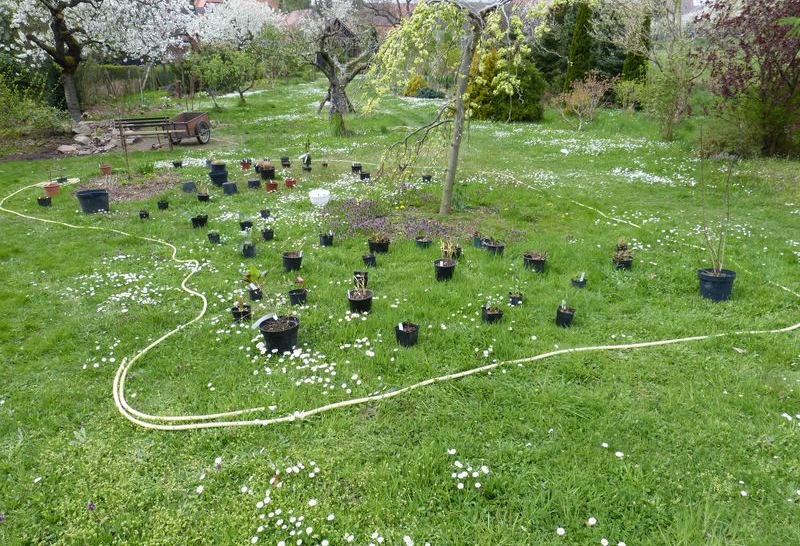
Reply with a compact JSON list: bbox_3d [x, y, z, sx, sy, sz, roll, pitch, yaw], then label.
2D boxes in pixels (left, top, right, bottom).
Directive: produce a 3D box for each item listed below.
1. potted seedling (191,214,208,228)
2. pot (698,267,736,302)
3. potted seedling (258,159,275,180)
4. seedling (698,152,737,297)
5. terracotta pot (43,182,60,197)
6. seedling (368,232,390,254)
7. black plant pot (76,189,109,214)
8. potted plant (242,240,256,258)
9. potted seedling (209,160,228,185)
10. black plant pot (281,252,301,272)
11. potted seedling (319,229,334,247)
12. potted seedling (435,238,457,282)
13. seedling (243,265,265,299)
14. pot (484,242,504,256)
[{"bbox_3d":[-2.030,-0.528,5.879,0.175,0.130,0.165,0,20,0],"label":"potted seedling"},{"bbox_3d":[2.240,0.088,4.113,0.245,0.195,0.245,0,20,0],"label":"pot"},{"bbox_3d":[-1.910,-1.475,8.301,0.230,0.235,0.210,0,20,0],"label":"potted seedling"},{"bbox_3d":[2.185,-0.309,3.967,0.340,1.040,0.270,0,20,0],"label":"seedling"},{"bbox_3d":[-4.410,-1.056,7.333,0.200,0.155,0.200,0,20,0],"label":"terracotta pot"},{"bbox_3d":[-0.187,-0.297,5.262,0.200,0.180,0.195,0,20,0],"label":"seedling"},{"bbox_3d":[-3.513,-0.842,6.622,0.360,0.250,0.360,0,20,0],"label":"black plant pot"},{"bbox_3d":[-1.400,-0.223,5.391,0.105,0.154,0.105,-2,19,0],"label":"potted plant"},{"bbox_3d":[-2.496,-1.378,7.945,0.250,0.330,0.250,0,20,0],"label":"potted seedling"},{"bbox_3d":[-0.865,-0.091,4.676,0.160,0.142,0.160,0,20,0],"label":"black plant pot"},{"bbox_3d":[-0.687,-0.331,5.401,0.125,0.145,0.120,0,20,0],"label":"potted seedling"},{"bbox_3d":[0.359,-0.107,4.559,0.170,0.315,0.170,0,20,0],"label":"potted seedling"},{"bbox_3d":[-1.020,0.076,4.066,0.150,0.250,0.140,0,20,0],"label":"seedling"},{"bbox_3d":[0.825,-0.213,5.036,0.162,0.122,0.162,0,20,0],"label":"pot"}]

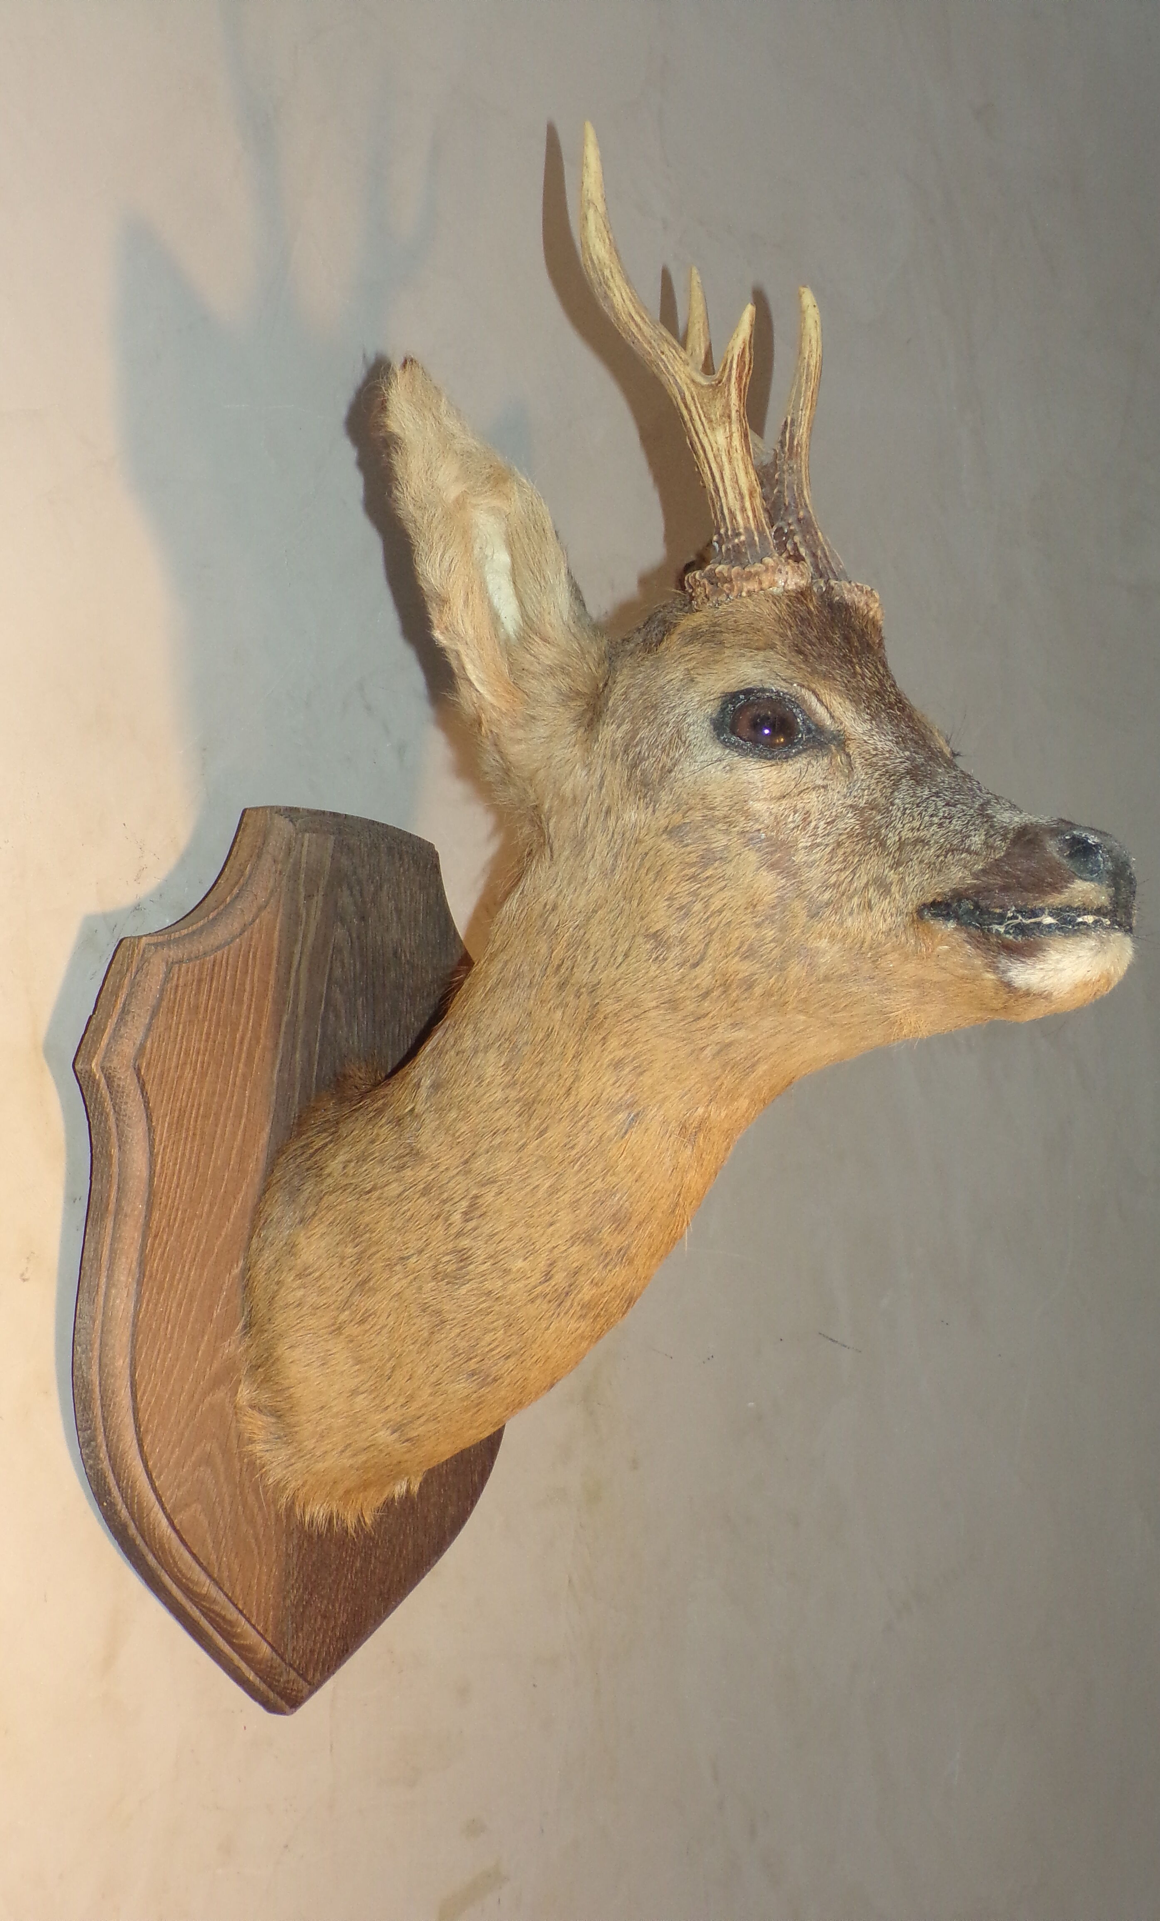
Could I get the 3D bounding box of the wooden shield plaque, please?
[{"bbox_3d":[-0.100,0.117,1.220,0.021,0.352,0.242,-1,-6,42],"label":"wooden shield plaque"}]

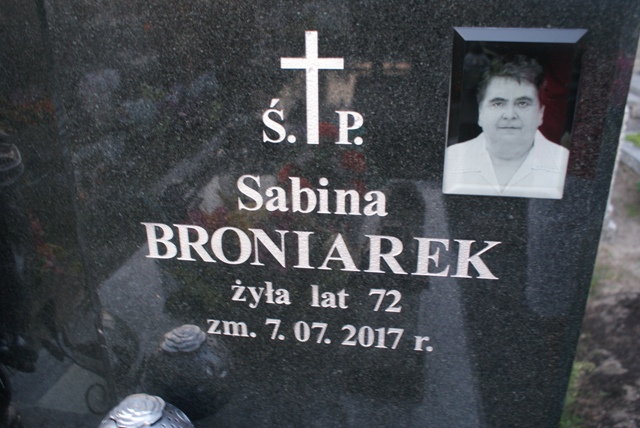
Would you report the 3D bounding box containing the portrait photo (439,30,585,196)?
[{"bbox_3d":[0.204,-0.103,0.572,0.130,0.180,0.012,3,22,8],"label":"portrait photo"}]

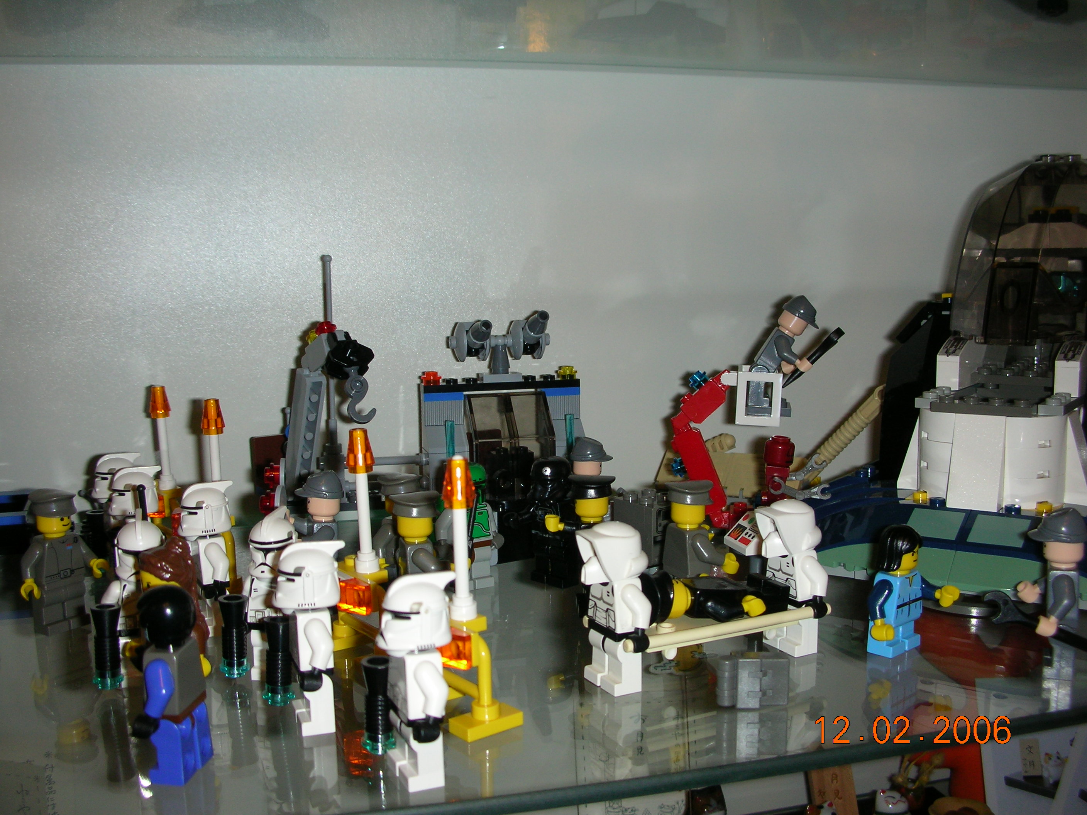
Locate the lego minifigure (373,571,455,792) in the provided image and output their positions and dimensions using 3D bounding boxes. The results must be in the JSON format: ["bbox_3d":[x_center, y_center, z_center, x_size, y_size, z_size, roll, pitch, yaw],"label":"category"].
[{"bbox_3d":[-0.027,0.055,0.228,0.018,0.044,0.024,-4,8,-24],"label":"lego minifigure"}]

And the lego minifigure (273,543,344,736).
[{"bbox_3d":[-0.056,0.054,0.265,0.018,0.044,0.024,-3,7,-21],"label":"lego minifigure"}]

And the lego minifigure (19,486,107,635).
[{"bbox_3d":[-0.149,0.047,0.339,0.020,0.044,0.024,3,7,29],"label":"lego minifigure"}]

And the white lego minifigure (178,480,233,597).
[{"bbox_3d":[-0.104,0.046,0.343,0.018,0.044,0.024,-4,7,-25],"label":"white lego minifigure"}]

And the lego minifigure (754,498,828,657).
[{"bbox_3d":[0.070,0.048,0.315,0.019,0.043,0.024,-4,7,-23],"label":"lego minifigure"}]

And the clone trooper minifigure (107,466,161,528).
[{"bbox_3d":[-0.134,0.042,0.363,0.018,0.044,0.024,-3,8,-23],"label":"clone trooper minifigure"}]

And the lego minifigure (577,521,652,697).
[{"bbox_3d":[0.017,0.050,0.277,0.018,0.043,0.024,-5,8,-27],"label":"lego minifigure"}]

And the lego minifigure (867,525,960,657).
[{"bbox_3d":[0.103,0.051,0.310,0.024,0.036,0.020,-7,9,-42],"label":"lego minifigure"}]

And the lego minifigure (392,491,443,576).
[{"bbox_3d":[-0.033,0.046,0.321,0.021,0.042,0.024,-4,7,-22],"label":"lego minifigure"}]

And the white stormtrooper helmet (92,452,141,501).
[{"bbox_3d":[-0.155,0.025,0.398,0.018,0.017,0.013,-4,8,-19],"label":"white stormtrooper helmet"}]

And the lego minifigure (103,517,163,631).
[{"bbox_3d":[-0.106,0.052,0.291,0.024,0.044,0.018,-4,7,-27],"label":"lego minifigure"}]

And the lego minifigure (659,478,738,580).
[{"bbox_3d":[0.047,0.044,0.344,0.021,0.044,0.024,-3,7,-22],"label":"lego minifigure"}]

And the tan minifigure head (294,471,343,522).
[{"bbox_3d":[-0.073,0.029,0.360,0.016,0.017,0.013,-3,7,-17],"label":"tan minifigure head"}]

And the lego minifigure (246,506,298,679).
[{"bbox_3d":[-0.070,0.049,0.289,0.024,0.044,0.018,0,7,11],"label":"lego minifigure"}]

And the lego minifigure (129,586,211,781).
[{"bbox_3d":[-0.081,0.059,0.239,0.014,0.042,0.024,0,6,4],"label":"lego minifigure"}]

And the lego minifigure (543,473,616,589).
[{"bbox_3d":[0.012,0.042,0.346,0.021,0.042,0.024,-1,7,5],"label":"lego minifigure"}]

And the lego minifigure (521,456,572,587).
[{"bbox_3d":[0.002,0.039,0.371,0.018,0.043,0.024,-8,9,-42],"label":"lego minifigure"}]

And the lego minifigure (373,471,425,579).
[{"bbox_3d":[-0.046,0.043,0.364,0.018,0.044,0.024,2,7,22],"label":"lego minifigure"}]

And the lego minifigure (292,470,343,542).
[{"bbox_3d":[-0.075,0.043,0.361,0.020,0.045,0.024,-3,7,-17],"label":"lego minifigure"}]

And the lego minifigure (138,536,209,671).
[{"bbox_3d":[-0.092,0.052,0.272,0.024,0.042,0.015,4,9,39],"label":"lego minifigure"}]

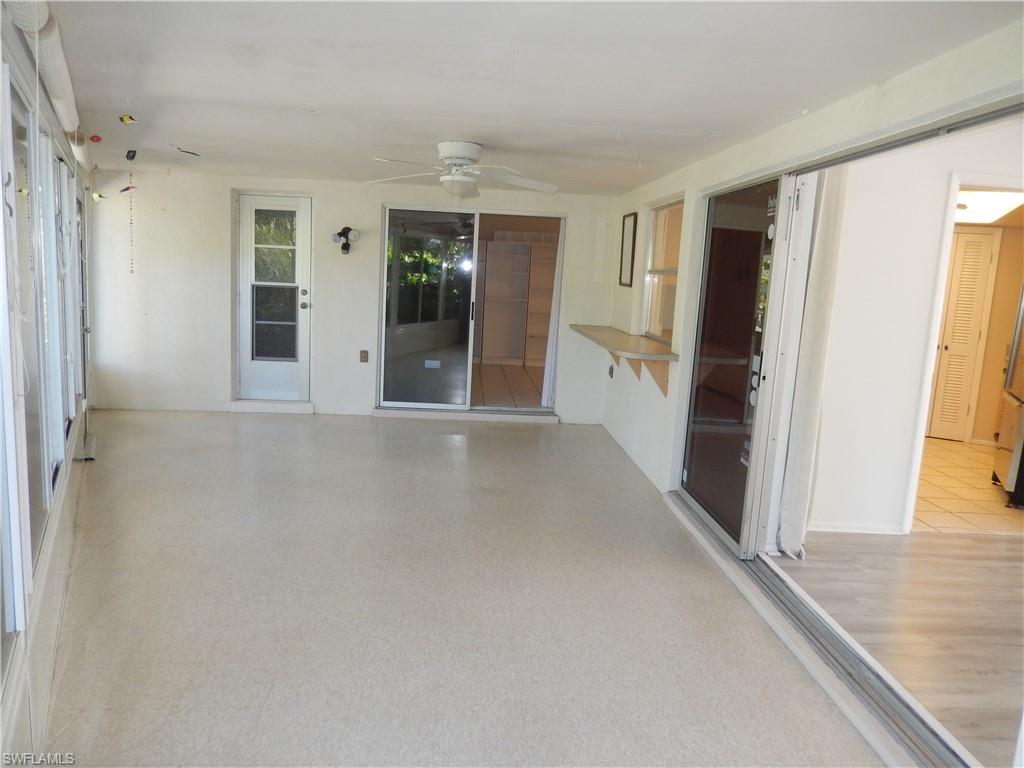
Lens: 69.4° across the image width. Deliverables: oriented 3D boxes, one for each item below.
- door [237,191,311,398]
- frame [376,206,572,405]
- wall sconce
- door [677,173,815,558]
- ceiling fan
[{"bbox_3d":[-2.397,-0.836,7.481,0.711,2.060,0.050,3,9,-4],"label":"door"},{"bbox_3d":[-0.431,-0.723,7.513,1.840,2.030,0.120,3,9,-4],"label":"frame"},{"bbox_3d":[-1.614,-1.400,7.216,0.275,0.253,0.180,3,9,-4],"label":"wall sconce"},{"bbox_3d":[1.389,-0.147,4.616,0.220,2.080,1.330,3,9,-4],"label":"door"},{"bbox_3d":[-0.332,-1.394,4.862,1.300,0.330,1.300,3,9,-4],"label":"ceiling fan"}]

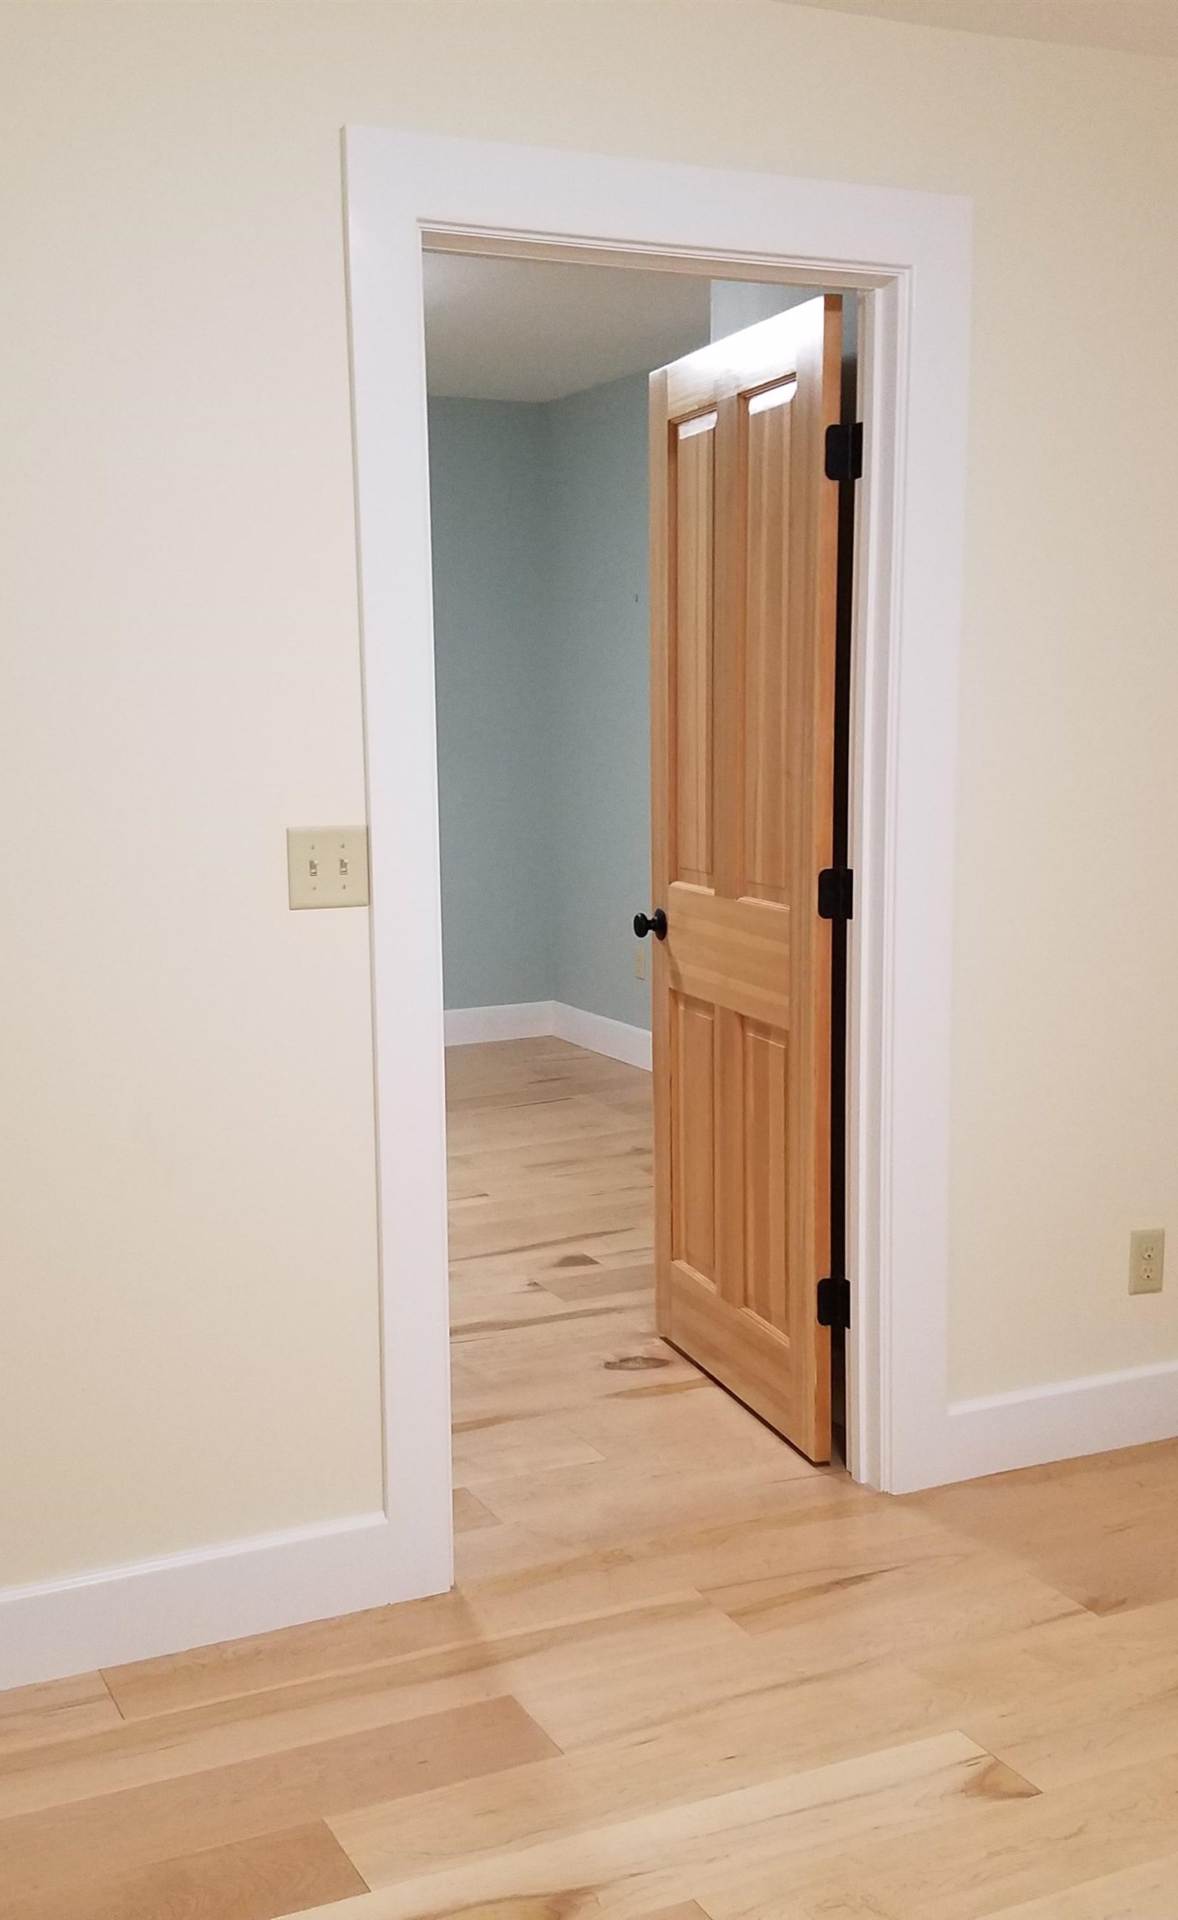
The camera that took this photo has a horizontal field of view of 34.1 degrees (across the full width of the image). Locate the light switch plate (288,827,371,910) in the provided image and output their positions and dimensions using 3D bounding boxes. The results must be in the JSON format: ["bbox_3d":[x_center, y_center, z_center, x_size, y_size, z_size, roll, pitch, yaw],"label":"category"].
[{"bbox_3d":[-0.378,-0.134,2.804,0.119,0.117,0.014,-4,8,-24],"label":"light switch plate"}]

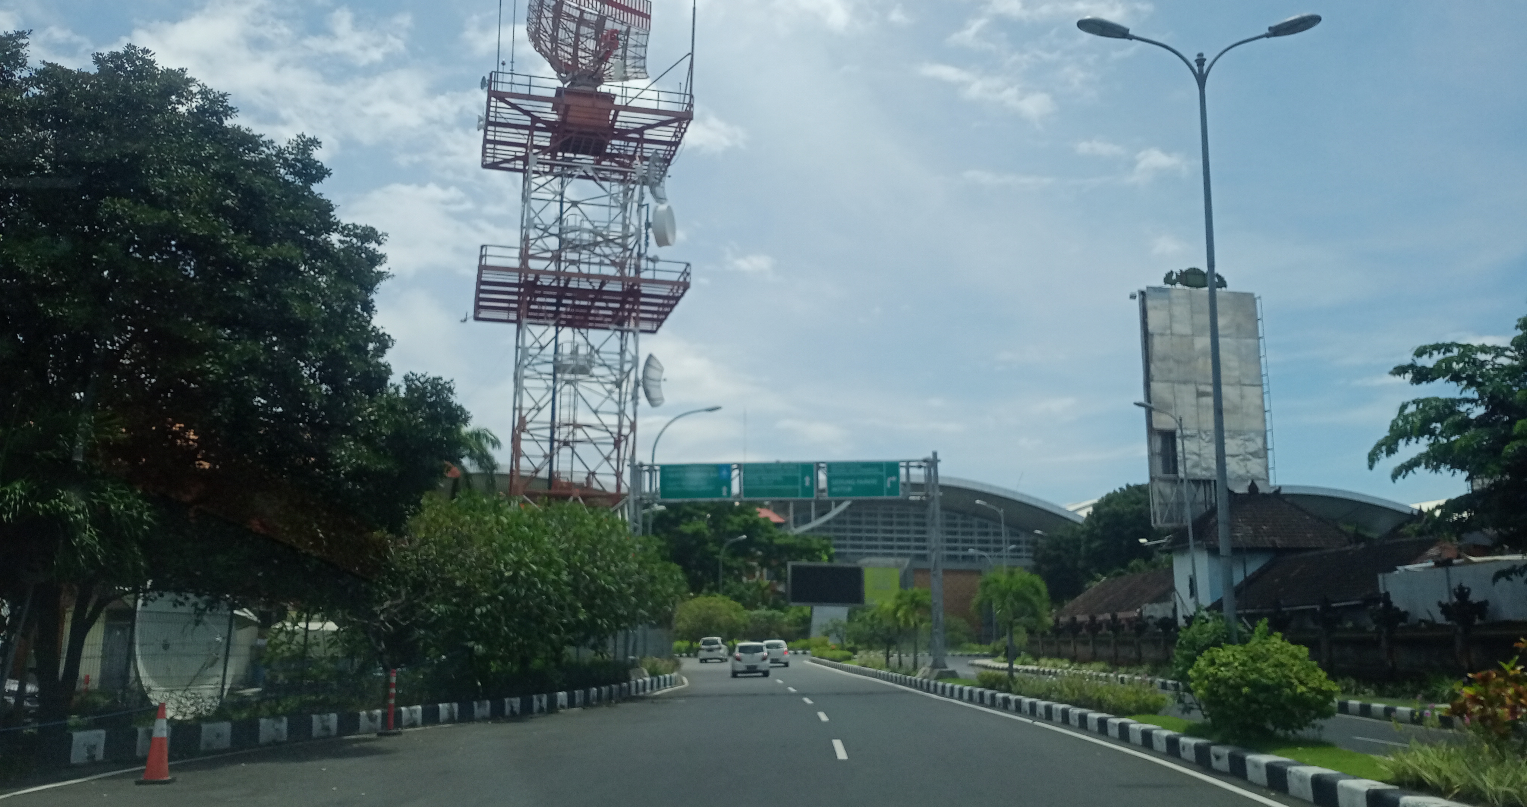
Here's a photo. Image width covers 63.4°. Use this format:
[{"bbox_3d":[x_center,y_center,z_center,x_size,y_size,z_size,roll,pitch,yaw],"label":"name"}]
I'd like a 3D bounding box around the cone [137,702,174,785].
[{"bbox_3d":[-6.250,3.508,12.763,0.380,0.793,0.380,6,-12,-26],"label":"cone"}]

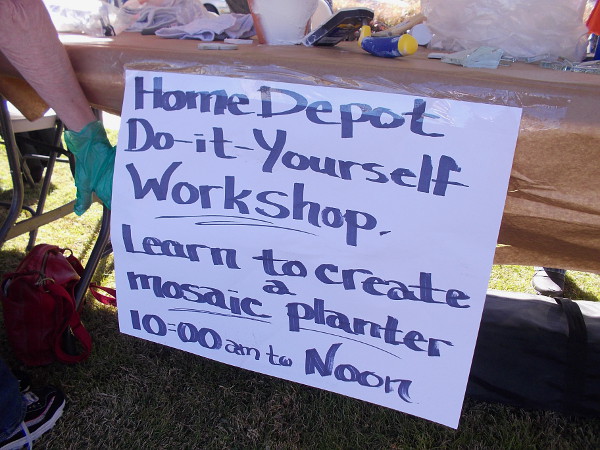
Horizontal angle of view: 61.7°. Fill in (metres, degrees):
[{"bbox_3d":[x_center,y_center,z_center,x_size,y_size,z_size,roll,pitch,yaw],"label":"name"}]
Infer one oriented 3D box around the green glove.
[{"bbox_3d":[-0.425,-0.117,1.040,0.115,0.190,0.090,-1,23,-9],"label":"green glove"}]

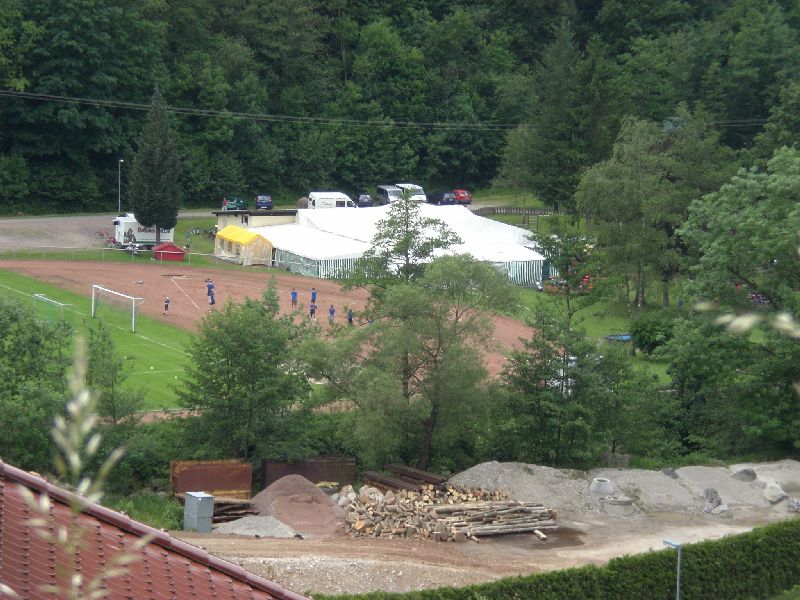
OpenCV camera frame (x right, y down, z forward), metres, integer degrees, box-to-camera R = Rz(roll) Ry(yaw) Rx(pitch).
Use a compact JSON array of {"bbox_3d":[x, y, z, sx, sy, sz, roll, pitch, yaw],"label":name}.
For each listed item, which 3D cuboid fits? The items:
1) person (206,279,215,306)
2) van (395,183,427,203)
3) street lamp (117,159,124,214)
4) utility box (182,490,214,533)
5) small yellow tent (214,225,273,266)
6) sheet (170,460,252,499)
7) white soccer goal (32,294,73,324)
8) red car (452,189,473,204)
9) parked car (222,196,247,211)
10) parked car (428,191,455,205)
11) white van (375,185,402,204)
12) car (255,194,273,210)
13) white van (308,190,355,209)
[{"bbox_3d":[-15.062,-0.578,210.037,0.520,1.780,0.360,0,8,-17],"label":"person"},{"bbox_3d":[1.370,-11.539,292.859,1.950,2.070,4.900,0,8,-15],"label":"van"},{"bbox_3d":[-28.906,-11.771,273.758,0.250,5.650,0.720,-5,10,-40],"label":"street lamp"},{"bbox_3d":[-9.999,10.629,131.623,0.940,1.800,1.159,-3,9,-33],"label":"utility box"},{"bbox_3d":[-13.979,-4.879,235.795,2.800,2.750,6.800,-3,9,-22],"label":"small yellow tent"},{"bbox_3d":[-10.108,9.675,141.347,4.350,2.050,0.200,2,9,6],"label":"sheet"},{"bbox_3d":[-25.307,0.944,194.095,1.450,2.060,5.150,-3,10,-30],"label":"white soccer goal"},{"bbox_3d":[6.518,-11.682,297.400,1.680,1.470,3.950,-3,9,-32],"label":"red car"},{"bbox_3d":[-17.583,-10.361,281.903,1.680,1.420,4.000,4,8,15],"label":"parked car"},{"bbox_3d":[4.402,-10.994,283.002,1.720,1.460,4.200,-2,9,-20],"label":"parked car"},{"bbox_3d":[-0.970,-11.013,280.774,1.880,2.000,4.700,-2,9,-18],"label":"white van"},{"bbox_3d":[-14.201,-10.431,276.768,1.680,1.480,4.000,0,9,-3],"label":"car"},{"bbox_3d":[-6.825,-10.293,280.333,5.300,2.450,2.000,-1,8,-20],"label":"white van"}]

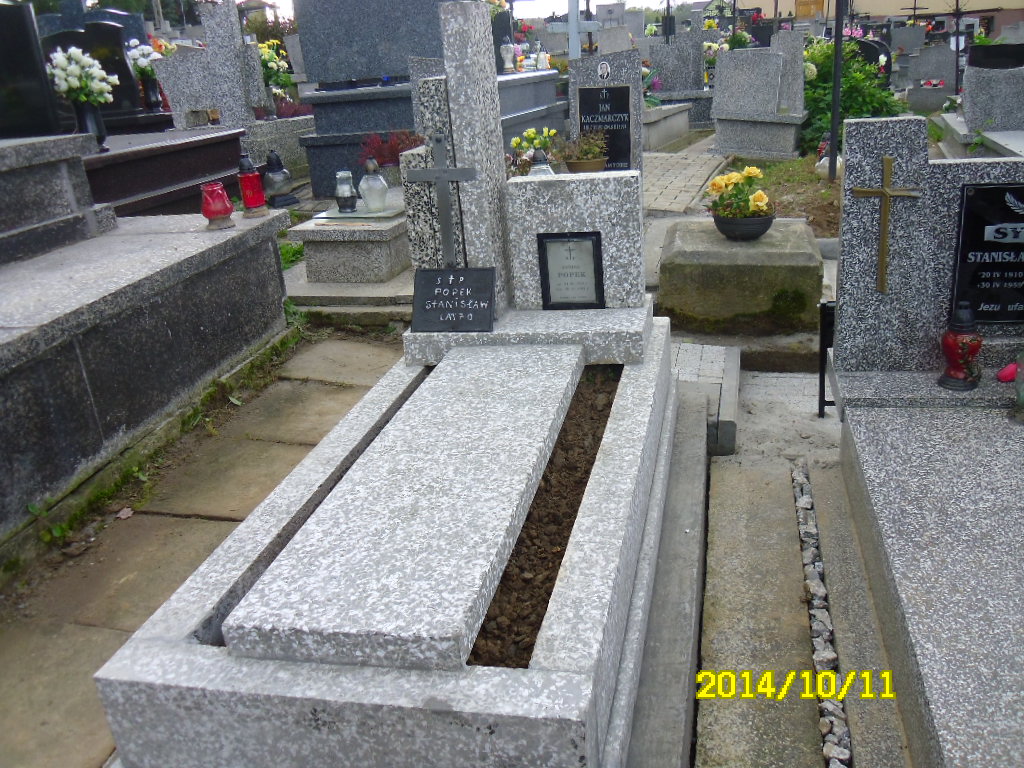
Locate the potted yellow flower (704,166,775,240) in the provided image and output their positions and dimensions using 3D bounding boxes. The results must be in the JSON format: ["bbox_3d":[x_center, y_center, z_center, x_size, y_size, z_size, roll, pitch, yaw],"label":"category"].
[{"bbox_3d":[1.111,-0.882,4.481,0.330,0.320,0.300,1,22,15],"label":"potted yellow flower"}]

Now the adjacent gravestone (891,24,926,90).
[{"bbox_3d":[6.497,-5.377,15.095,0.532,0.999,0.276,6,23,27],"label":"adjacent gravestone"}]

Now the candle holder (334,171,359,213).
[{"bbox_3d":[-0.881,-1.027,4.878,0.120,0.205,0.120,1,22,15],"label":"candle holder"}]

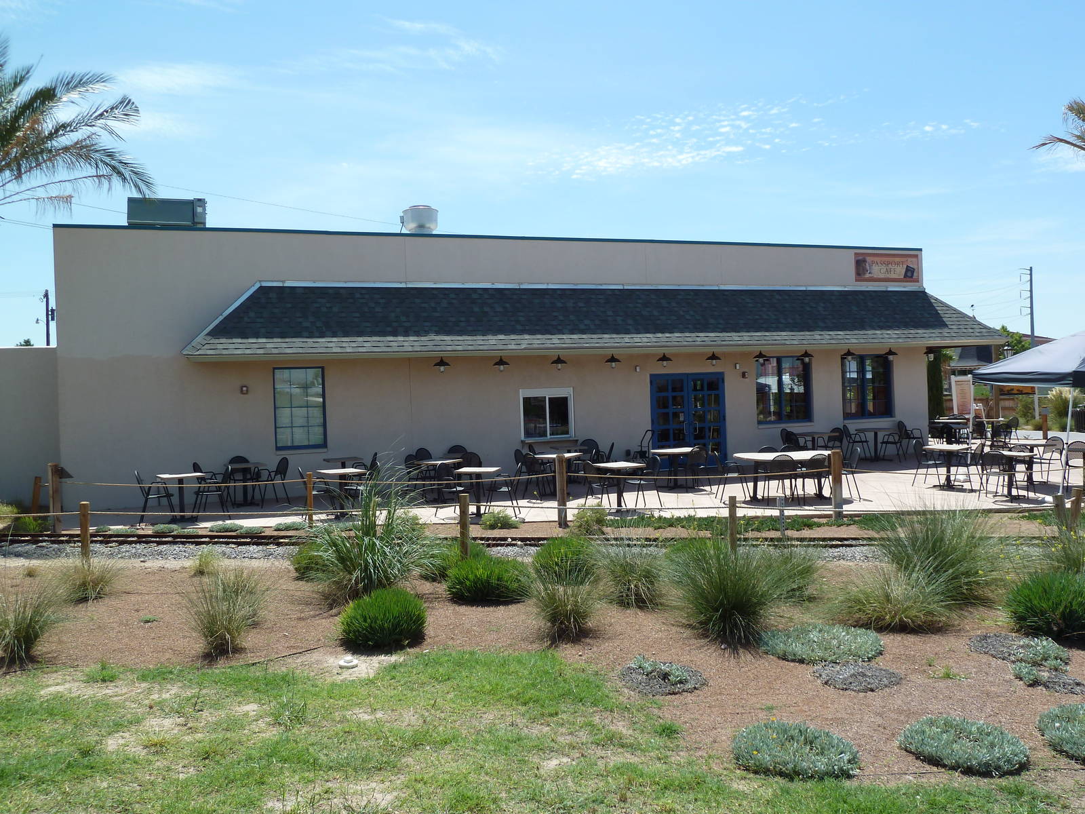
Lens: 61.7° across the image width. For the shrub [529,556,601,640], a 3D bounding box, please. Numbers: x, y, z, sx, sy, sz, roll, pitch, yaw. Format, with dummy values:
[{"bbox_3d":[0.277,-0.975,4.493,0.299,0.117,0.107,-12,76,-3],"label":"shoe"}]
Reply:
[{"bbox_3d":[0.178,1.390,6.700,0.530,0.530,0.520,-2,1,0],"label":"shrub"}]

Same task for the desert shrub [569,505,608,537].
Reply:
[{"bbox_3d":[0.619,1.526,12.300,0.500,0.410,0.480,-2,1,0],"label":"desert shrub"}]

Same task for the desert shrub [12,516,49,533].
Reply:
[{"bbox_3d":[-8.527,1.941,15.150,0.550,0.250,0.500,-2,1,-30],"label":"desert shrub"}]

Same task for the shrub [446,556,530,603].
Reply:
[{"bbox_3d":[-0.511,1.586,8.500,0.780,0.345,0.720,-2,1,-4],"label":"shrub"}]

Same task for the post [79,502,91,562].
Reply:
[{"bbox_3d":[-5.610,1.564,11.150,0.120,0.780,0.120,-2,1,-27],"label":"post"}]

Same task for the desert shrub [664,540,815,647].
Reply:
[{"bbox_3d":[1.448,1.312,6.650,1.040,0.660,0.950,-2,1,0],"label":"desert shrub"}]

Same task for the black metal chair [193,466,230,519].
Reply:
[{"bbox_3d":[-5.390,1.394,14.800,0.560,0.840,0.560,-2,1,-18],"label":"black metal chair"}]

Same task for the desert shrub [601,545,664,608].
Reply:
[{"bbox_3d":[0.777,1.454,7.900,0.550,0.490,0.540,-2,1,5],"label":"desert shrub"}]

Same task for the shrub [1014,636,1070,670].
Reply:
[{"bbox_3d":[3.051,1.484,5.550,0.320,0.115,0.350,-2,1,28],"label":"shrub"}]

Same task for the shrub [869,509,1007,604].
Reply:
[{"bbox_3d":[3.393,1.250,7.800,1.100,0.710,1.000,-2,1,23],"label":"shrub"}]

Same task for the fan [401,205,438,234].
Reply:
[{"bbox_3d":[-2.834,-4.309,21.000,0.840,0.700,0.840,-2,1,-21],"label":"fan"}]

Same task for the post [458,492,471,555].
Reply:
[{"bbox_3d":[-0.869,1.330,10.150,0.115,0.740,0.115,-2,1,0],"label":"post"}]

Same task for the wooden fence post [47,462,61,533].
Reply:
[{"bbox_3d":[-7.208,1.348,13.450,0.150,1.050,0.150,-2,1,-21],"label":"wooden fence post"}]

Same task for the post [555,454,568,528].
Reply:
[{"bbox_3d":[0.277,1.225,13.200,0.145,1.090,0.145,-2,1,1],"label":"post"}]

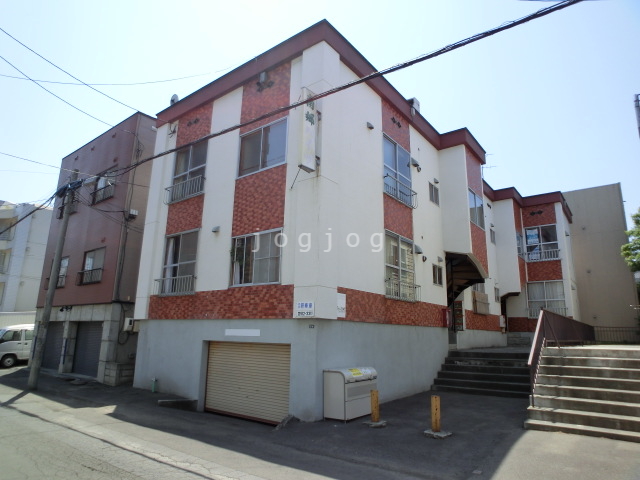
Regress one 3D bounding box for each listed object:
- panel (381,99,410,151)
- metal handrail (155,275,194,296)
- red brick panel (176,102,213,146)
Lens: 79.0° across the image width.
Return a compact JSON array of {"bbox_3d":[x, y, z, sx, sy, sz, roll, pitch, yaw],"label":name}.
[{"bbox_3d":[2.359,-3.452,11.971,0.080,1.050,1.760,-10,-18,38],"label":"panel"},{"bbox_3d":[-3.955,1.272,10.556,1.800,0.450,0.192,-9,-16,37],"label":"metal handrail"},{"bbox_3d":[-3.901,-3.500,12.096,1.720,1.080,0.080,-9,-17,36],"label":"red brick panel"}]

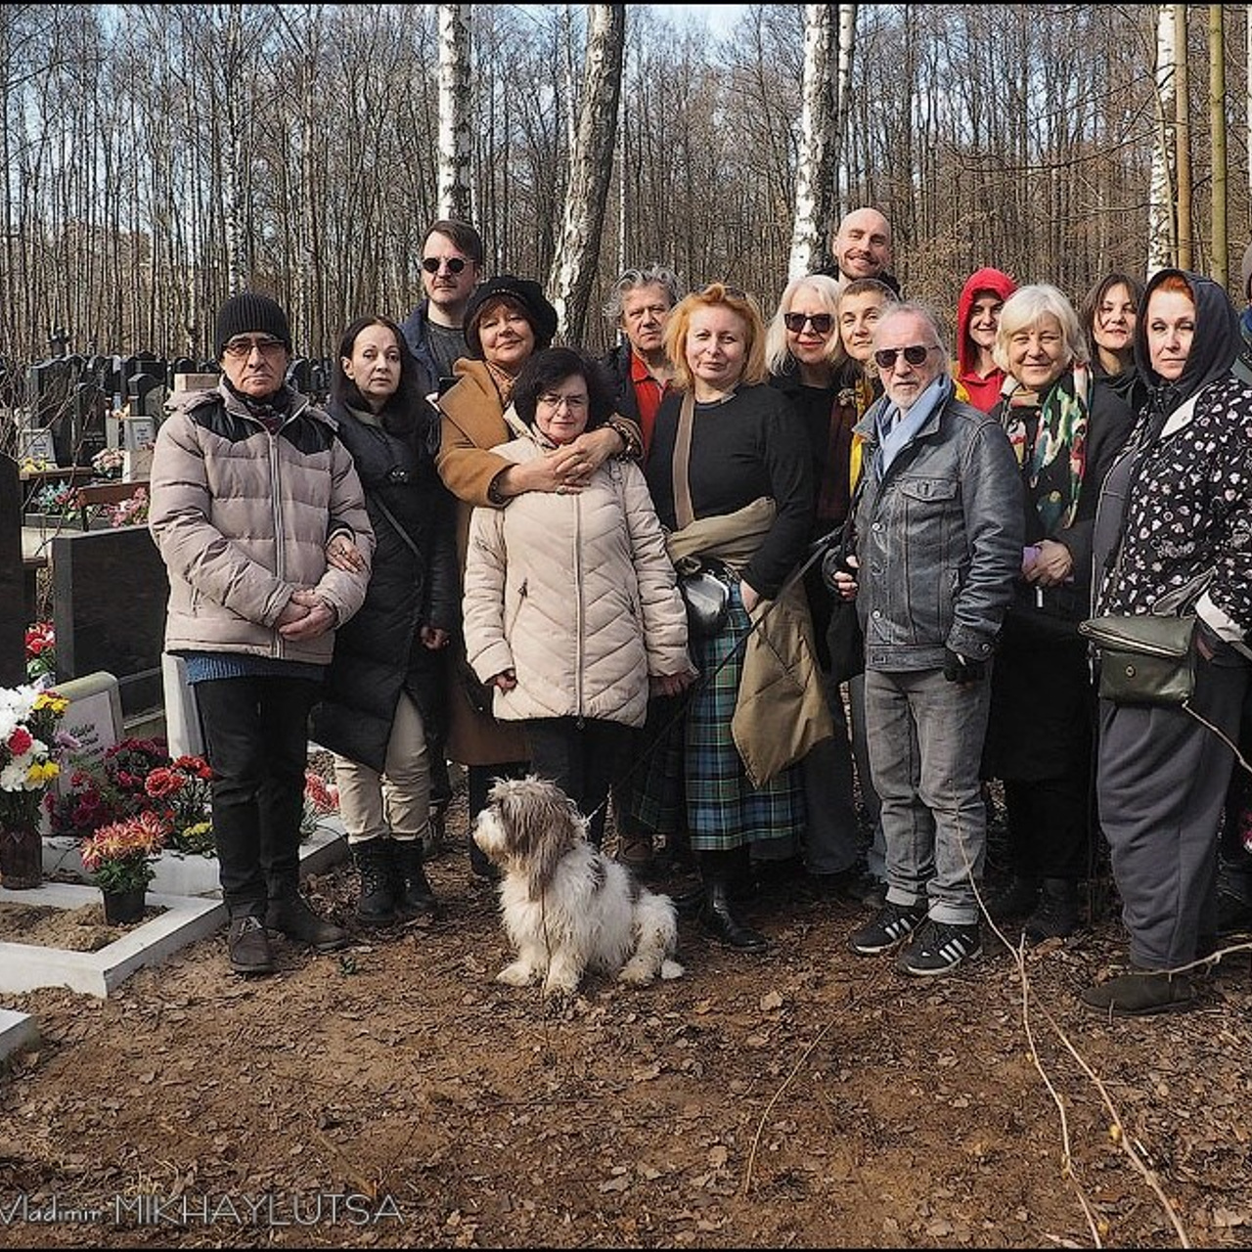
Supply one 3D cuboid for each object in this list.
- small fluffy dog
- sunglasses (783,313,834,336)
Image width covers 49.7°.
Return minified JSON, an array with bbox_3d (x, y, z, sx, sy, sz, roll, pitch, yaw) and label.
[{"bbox_3d":[-0.118,0.627,3.300,0.480,0.490,0.280,-2,7,-16],"label":"small fluffy dog"},{"bbox_3d":[0.516,-0.856,3.820,0.145,0.056,0.140,1,7,12],"label":"sunglasses"}]

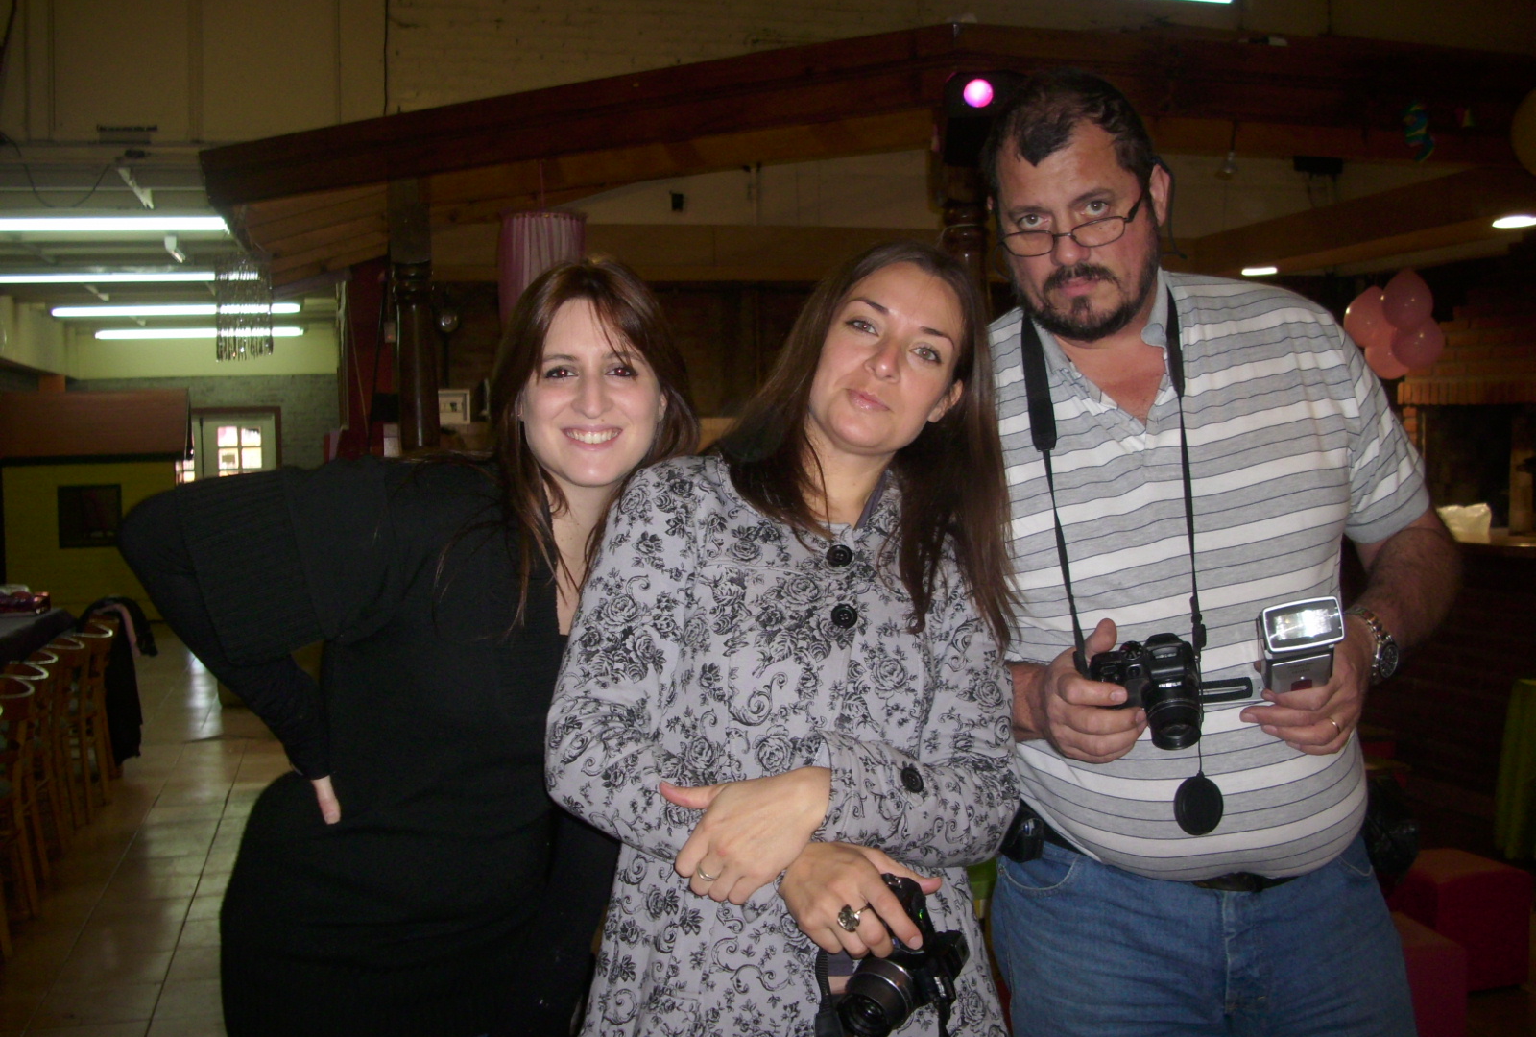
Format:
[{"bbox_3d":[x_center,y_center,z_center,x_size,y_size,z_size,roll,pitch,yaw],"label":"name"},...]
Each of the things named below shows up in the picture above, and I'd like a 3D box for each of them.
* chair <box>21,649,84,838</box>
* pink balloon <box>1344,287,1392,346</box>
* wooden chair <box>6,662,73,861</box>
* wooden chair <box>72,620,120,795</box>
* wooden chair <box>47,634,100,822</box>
[{"bbox_3d":[-2.988,0.924,5.394,0.450,0.770,0.420,-1,3,-17],"label":"chair"},{"bbox_3d":[2.532,-0.853,5.800,0.210,0.250,0.210,-1,3,0],"label":"pink balloon"},{"bbox_3d":[-2.851,0.940,5.032,0.450,0.770,0.420,-1,3,-17],"label":"wooden chair"},{"bbox_3d":[-3.175,0.886,6.224,0.450,0.770,0.420,-1,3,-17],"label":"wooden chair"},{"bbox_3d":[-3.090,0.906,5.790,0.450,0.770,0.420,-1,3,-17],"label":"wooden chair"}]

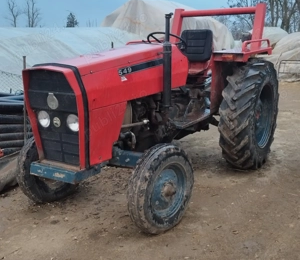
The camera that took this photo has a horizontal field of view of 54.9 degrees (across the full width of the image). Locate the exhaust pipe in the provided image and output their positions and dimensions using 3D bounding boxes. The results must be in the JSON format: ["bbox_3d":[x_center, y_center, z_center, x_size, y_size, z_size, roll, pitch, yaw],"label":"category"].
[{"bbox_3d":[0.165,-0.623,2.685,0.090,0.890,0.090,0,15,0],"label":"exhaust pipe"}]

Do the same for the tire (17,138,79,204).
[{"bbox_3d":[-1.000,0.390,3.020,0.175,0.720,0.720,12,19,37],"label":"tire"}]

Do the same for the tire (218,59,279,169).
[{"bbox_3d":[1.306,-0.196,3.705,0.410,1.365,1.365,10,18,32],"label":"tire"}]

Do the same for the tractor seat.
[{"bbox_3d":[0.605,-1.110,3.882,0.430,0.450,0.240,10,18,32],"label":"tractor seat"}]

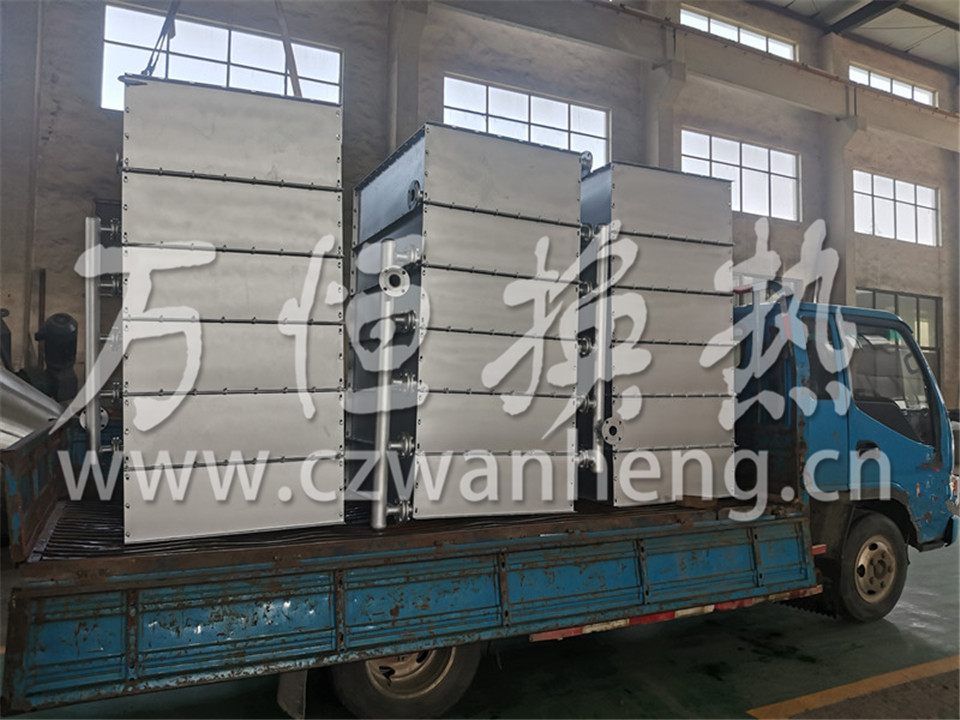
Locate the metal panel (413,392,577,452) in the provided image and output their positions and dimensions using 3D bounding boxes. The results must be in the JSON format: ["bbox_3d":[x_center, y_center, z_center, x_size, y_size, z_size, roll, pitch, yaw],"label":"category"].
[{"bbox_3d":[0.104,0.357,4.042,0.990,0.333,0.070,3,-4,-26],"label":"metal panel"}]

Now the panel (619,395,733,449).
[{"bbox_3d":[1.243,0.400,4.616,0.956,0.334,0.050,1,-2,-24],"label":"panel"}]

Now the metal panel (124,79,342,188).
[{"bbox_3d":[-1.054,-0.974,3.132,0.900,0.375,0.030,0,-2,-25],"label":"metal panel"}]

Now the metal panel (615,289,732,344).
[{"bbox_3d":[1.245,-0.270,4.657,0.990,0.336,0.070,1,-2,-26],"label":"metal panel"}]

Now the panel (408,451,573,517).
[{"bbox_3d":[0.092,0.680,3.970,0.969,0.333,0.050,3,-3,-24],"label":"panel"}]

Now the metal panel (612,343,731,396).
[{"bbox_3d":[1.245,0.065,4.648,0.990,0.335,0.070,1,-2,-26],"label":"metal panel"}]

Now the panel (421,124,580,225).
[{"bbox_3d":[0.135,-0.950,3.745,0.905,0.390,0.030,3,-5,-25],"label":"panel"}]

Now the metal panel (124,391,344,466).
[{"bbox_3d":[-1.129,0.316,3.393,0.975,0.329,0.050,0,-1,-23],"label":"metal panel"}]

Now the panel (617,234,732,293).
[{"bbox_3d":[1.247,-0.606,4.651,0.956,0.337,0.050,1,-2,-24],"label":"panel"}]

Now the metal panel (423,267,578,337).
[{"bbox_3d":[0.118,-0.306,4.022,0.969,0.335,0.050,3,-3,-24],"label":"metal panel"}]

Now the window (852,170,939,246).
[{"bbox_3d":[11.715,-4.263,20.292,3.750,1.680,0.150,2,-3,-27],"label":"window"}]

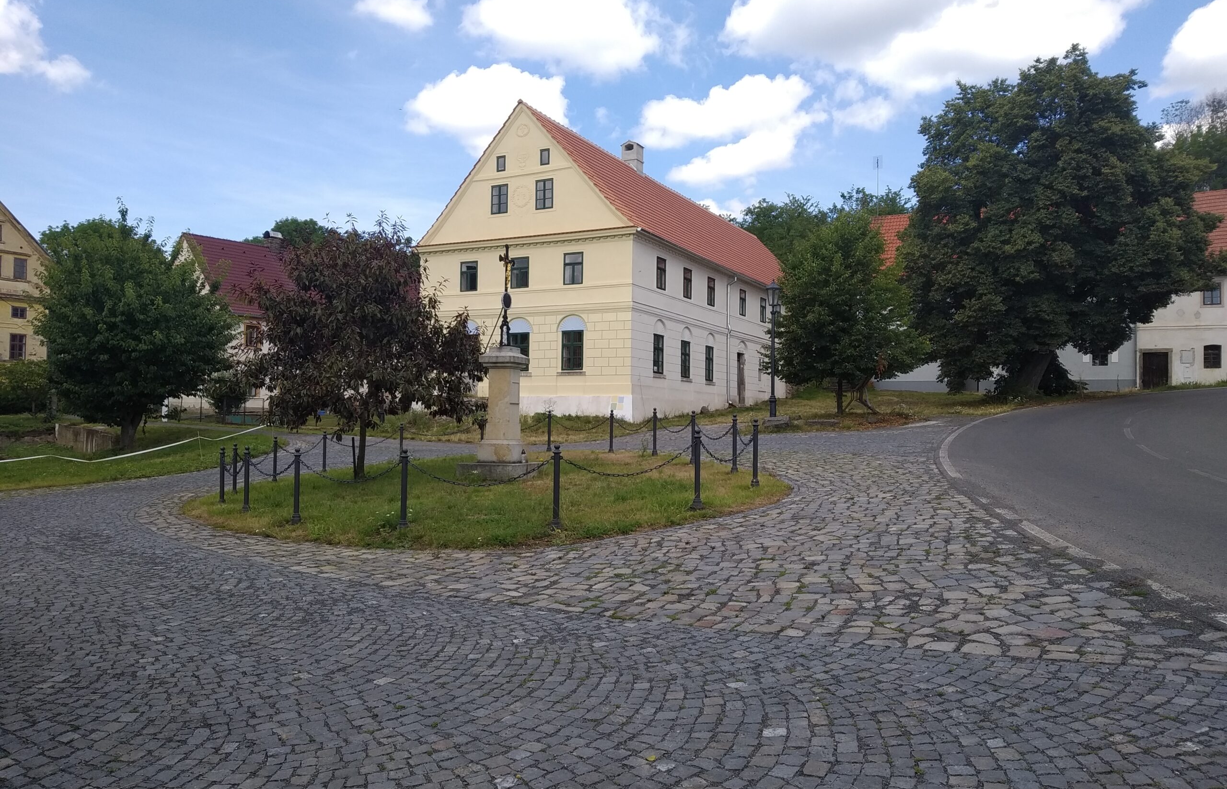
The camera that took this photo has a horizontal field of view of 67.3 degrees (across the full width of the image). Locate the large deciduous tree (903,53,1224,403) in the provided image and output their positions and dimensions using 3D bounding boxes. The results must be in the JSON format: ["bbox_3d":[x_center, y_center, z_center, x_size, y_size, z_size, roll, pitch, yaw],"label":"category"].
[{"bbox_3d":[19.631,-7.688,40.500,14.028,15.250,13.327,0,-2,0],"label":"large deciduous tree"}]

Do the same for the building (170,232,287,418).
[{"bbox_3d":[-21.008,-4.188,62.722,11.400,11.250,16.400,-1,-2,40],"label":"building"}]

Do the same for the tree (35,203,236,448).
[{"bbox_3d":[-18.666,-2.659,36.000,7.864,9.474,7.549,0,-2,0],"label":"tree"}]

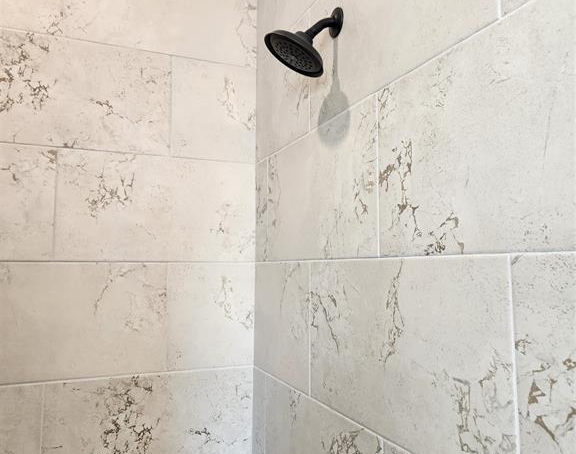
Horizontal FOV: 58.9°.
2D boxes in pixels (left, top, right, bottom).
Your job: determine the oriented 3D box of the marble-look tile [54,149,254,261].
[{"bbox_3d":[-0.357,-0.047,1.445,0.544,0.301,0.014,2,-6,-22],"label":"marble-look tile"}]

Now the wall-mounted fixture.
[{"bbox_3d":[0.030,-0.391,1.056,0.157,0.153,0.138,2,-6,-22],"label":"wall-mounted fixture"}]

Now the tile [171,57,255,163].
[{"bbox_3d":[-0.221,-0.344,1.528,0.253,0.301,0.014,2,-6,-22],"label":"tile"}]

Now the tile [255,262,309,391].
[{"bbox_3d":[-0.022,0.252,1.344,0.010,0.304,0.402,2,-6,-22],"label":"tile"}]

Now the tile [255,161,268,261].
[{"bbox_3d":[-0.074,-0.042,1.494,0.014,0.301,0.108,2,-6,-22],"label":"tile"}]

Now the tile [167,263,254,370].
[{"bbox_3d":[-0.222,0.261,1.473,0.250,0.301,0.014,2,-6,-22],"label":"tile"}]

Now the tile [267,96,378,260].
[{"bbox_3d":[0.056,-0.071,1.186,0.010,0.304,0.585,2,-6,-22],"label":"tile"}]

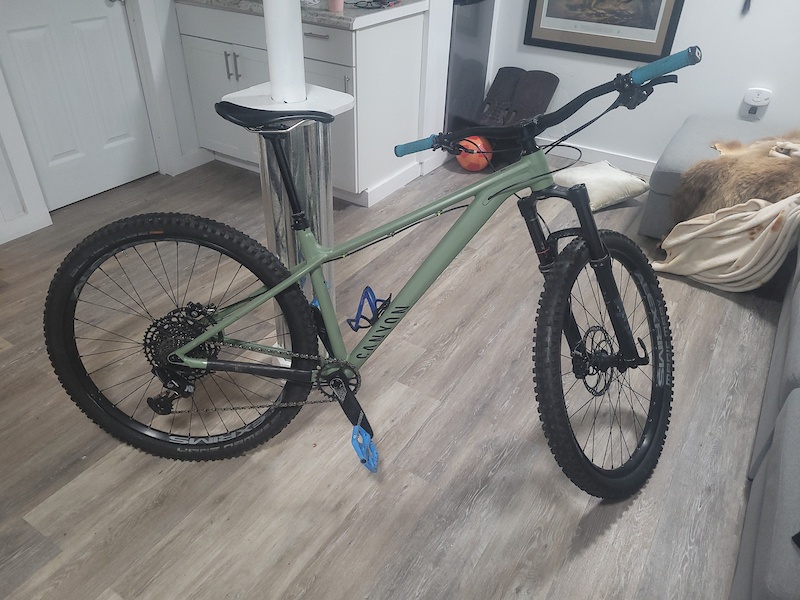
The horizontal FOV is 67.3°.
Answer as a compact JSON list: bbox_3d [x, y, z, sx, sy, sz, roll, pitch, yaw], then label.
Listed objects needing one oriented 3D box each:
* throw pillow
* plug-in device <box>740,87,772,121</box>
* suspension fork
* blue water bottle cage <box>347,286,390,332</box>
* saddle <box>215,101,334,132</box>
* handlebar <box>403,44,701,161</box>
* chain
[{"bbox_3d":[1.148,-0.674,3.452,0.440,0.130,0.440,-13,36,-21],"label":"throw pillow"},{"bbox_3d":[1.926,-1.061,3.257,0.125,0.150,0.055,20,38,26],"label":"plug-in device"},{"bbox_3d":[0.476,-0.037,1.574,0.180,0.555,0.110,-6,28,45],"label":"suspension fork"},{"bbox_3d":[-0.083,0.026,1.592,0.080,0.145,0.075,35,18,-12],"label":"blue water bottle cage"},{"bbox_3d":[-0.294,-0.432,1.416,0.277,0.070,0.145,4,22,0],"label":"saddle"},{"bbox_3d":[0.303,-0.434,1.439,0.785,0.090,0.110,-6,21,45],"label":"handlebar"},{"bbox_3d":[-0.378,0.218,1.624,0.515,0.215,0.035,2,22,0],"label":"chain"}]

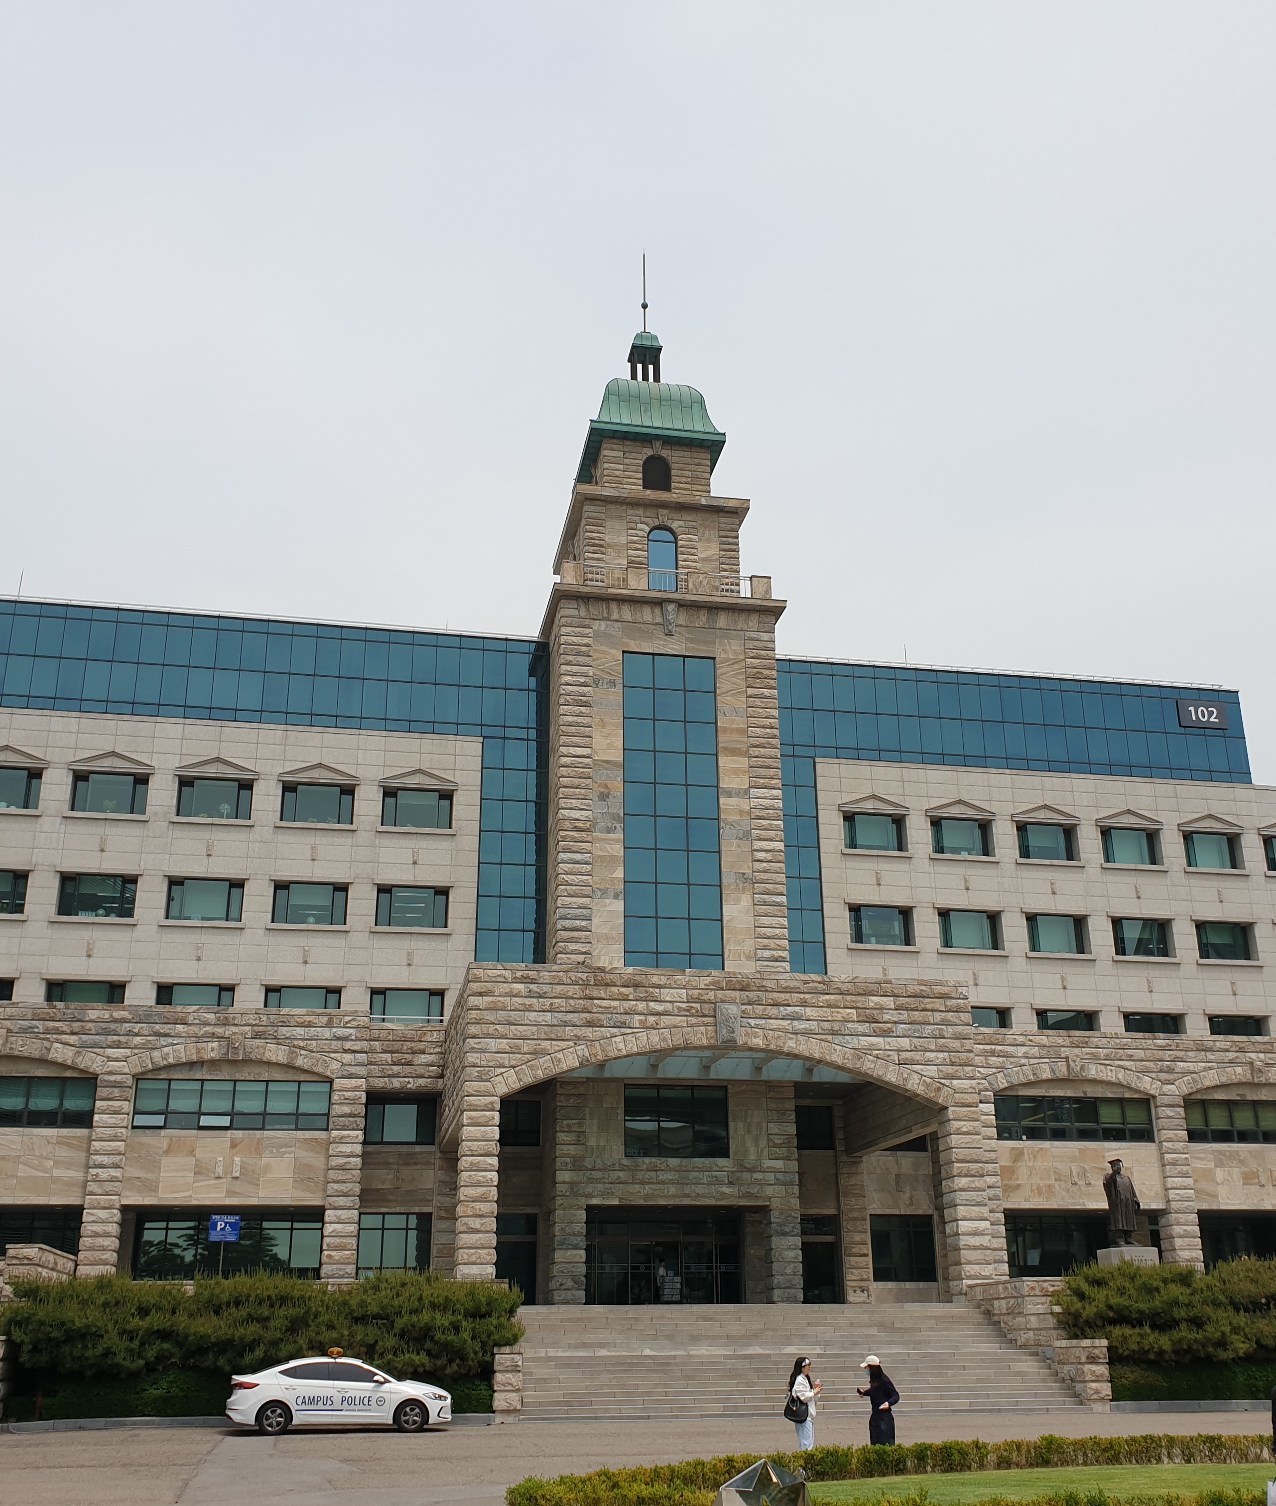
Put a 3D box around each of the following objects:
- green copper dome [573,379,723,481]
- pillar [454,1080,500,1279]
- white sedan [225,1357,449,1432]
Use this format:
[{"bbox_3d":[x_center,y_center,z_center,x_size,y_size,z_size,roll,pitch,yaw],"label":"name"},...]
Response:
[{"bbox_3d":[0.289,-13.121,61.903,5.400,3.550,5.400,3,-20,-11],"label":"green copper dome"},{"bbox_3d":[-4.318,11.725,40.690,1.000,5.130,0.980,3,-20,-11],"label":"pillar"},{"bbox_3d":[-6.184,13.240,31.287,4.570,1.470,1.800,3,-21,-10],"label":"white sedan"}]

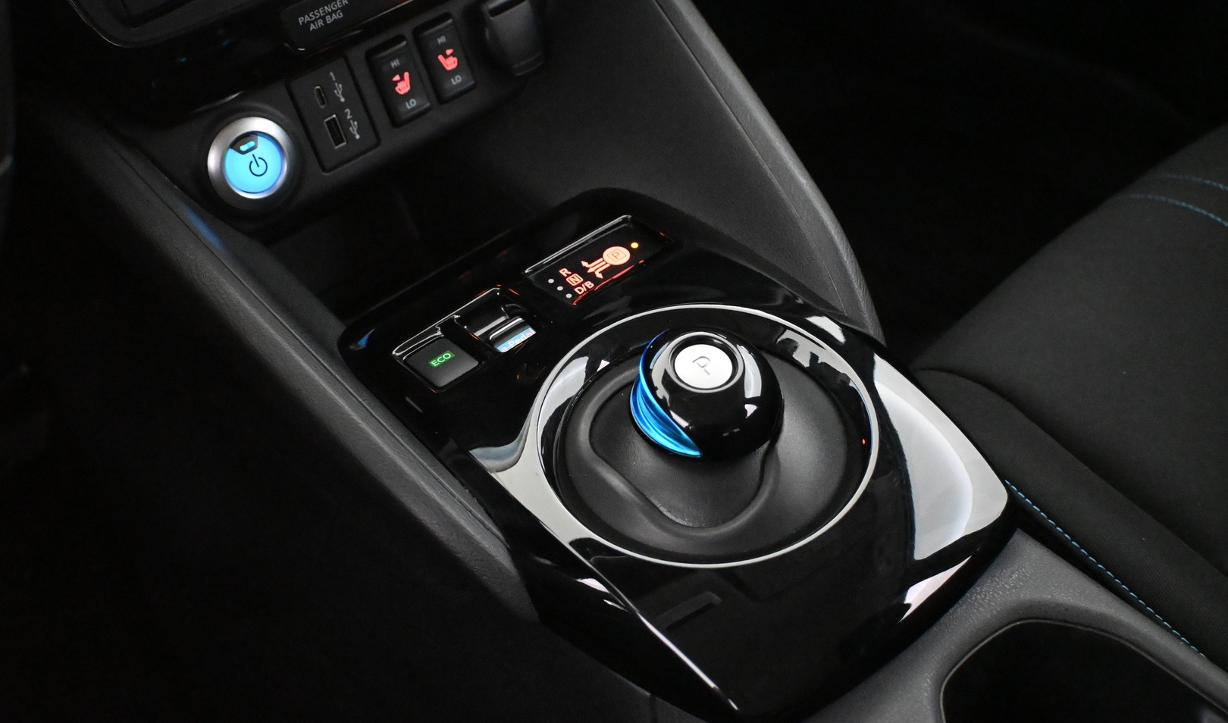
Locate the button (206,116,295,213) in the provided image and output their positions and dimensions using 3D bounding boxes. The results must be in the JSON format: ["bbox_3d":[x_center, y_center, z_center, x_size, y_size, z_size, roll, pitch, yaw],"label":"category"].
[{"bbox_3d":[-0.148,-0.081,0.571,0.037,0.037,0.012,-33,30,-24],"label":"button"}]

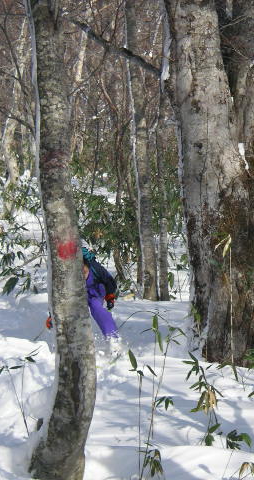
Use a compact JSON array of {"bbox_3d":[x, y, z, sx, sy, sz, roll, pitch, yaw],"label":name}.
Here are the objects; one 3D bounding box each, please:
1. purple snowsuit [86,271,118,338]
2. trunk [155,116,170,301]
[{"bbox_3d":[-0.369,0.660,20.000,0.550,0.900,0.450,2,3,37],"label":"purple snowsuit"},{"bbox_3d":[0.425,-0.377,23.000,0.130,2.200,0.120,-3,2,0],"label":"trunk"}]

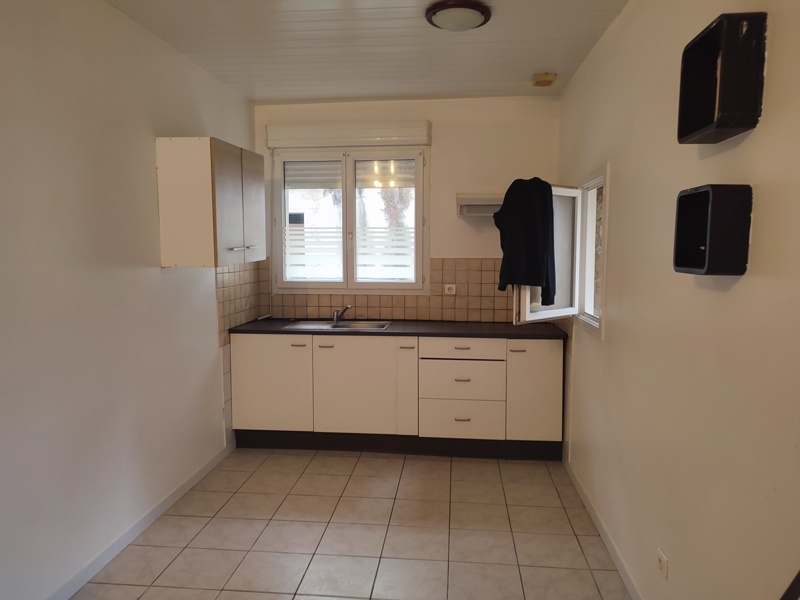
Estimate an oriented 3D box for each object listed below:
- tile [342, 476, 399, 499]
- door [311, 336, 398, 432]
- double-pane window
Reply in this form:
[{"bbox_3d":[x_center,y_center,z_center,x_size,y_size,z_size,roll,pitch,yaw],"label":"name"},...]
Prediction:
[{"bbox_3d":[-0.167,1.153,3.395,0.315,0.010,0.315,1,4,6],"label":"tile"},{"bbox_3d":[-0.314,0.597,3.894,0.597,0.695,0.020,1,4,7],"label":"door"},{"bbox_3d":[-0.413,-0.632,4.521,1.250,1.160,0.080,1,4,6],"label":"double-pane window"}]

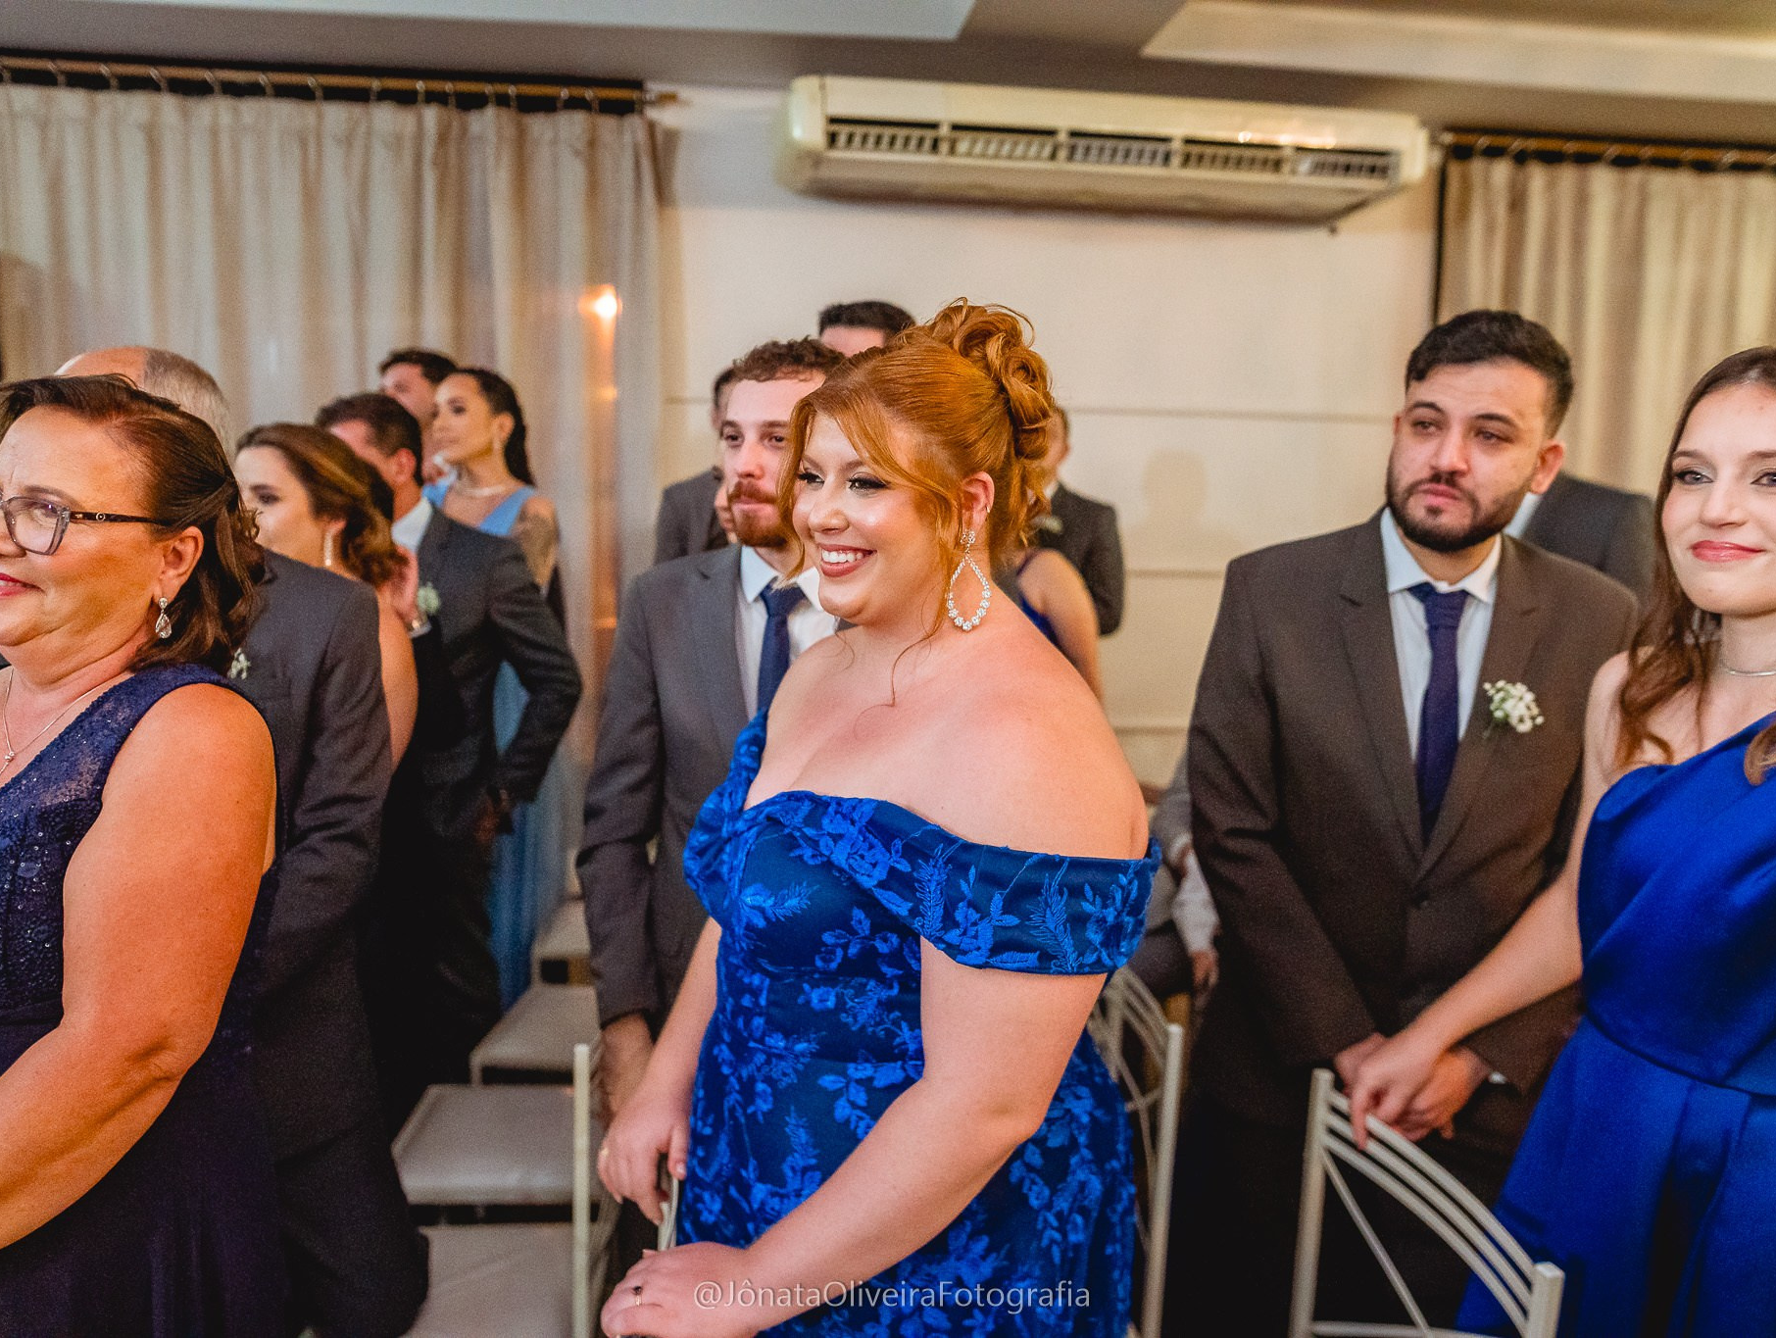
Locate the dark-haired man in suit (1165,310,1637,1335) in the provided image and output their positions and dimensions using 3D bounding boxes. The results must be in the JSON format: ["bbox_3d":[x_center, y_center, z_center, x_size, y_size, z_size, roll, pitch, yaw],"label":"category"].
[{"bbox_3d":[0.623,0.457,1.671,0.520,1.748,0.340,4,9,23],"label":"dark-haired man in suit"}]

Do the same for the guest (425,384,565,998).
[{"bbox_3d":[-0.891,0.215,3.104,0.360,1.783,0.460,-5,10,-38],"label":"guest"}]

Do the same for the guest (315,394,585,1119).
[{"bbox_3d":[-0.886,0.331,2.598,0.360,1.696,0.580,-4,9,-32],"label":"guest"}]

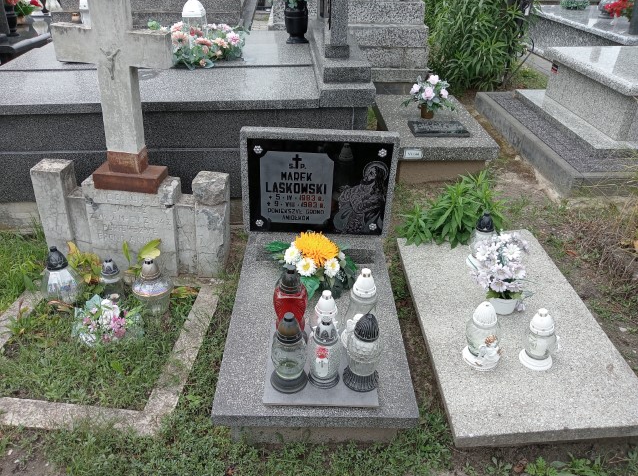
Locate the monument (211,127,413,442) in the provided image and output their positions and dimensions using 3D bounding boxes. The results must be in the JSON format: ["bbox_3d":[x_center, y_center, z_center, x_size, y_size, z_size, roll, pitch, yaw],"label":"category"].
[{"bbox_3d":[-0.009,0.102,1.968,0.660,0.685,1.090,1,31,-1],"label":"monument"}]

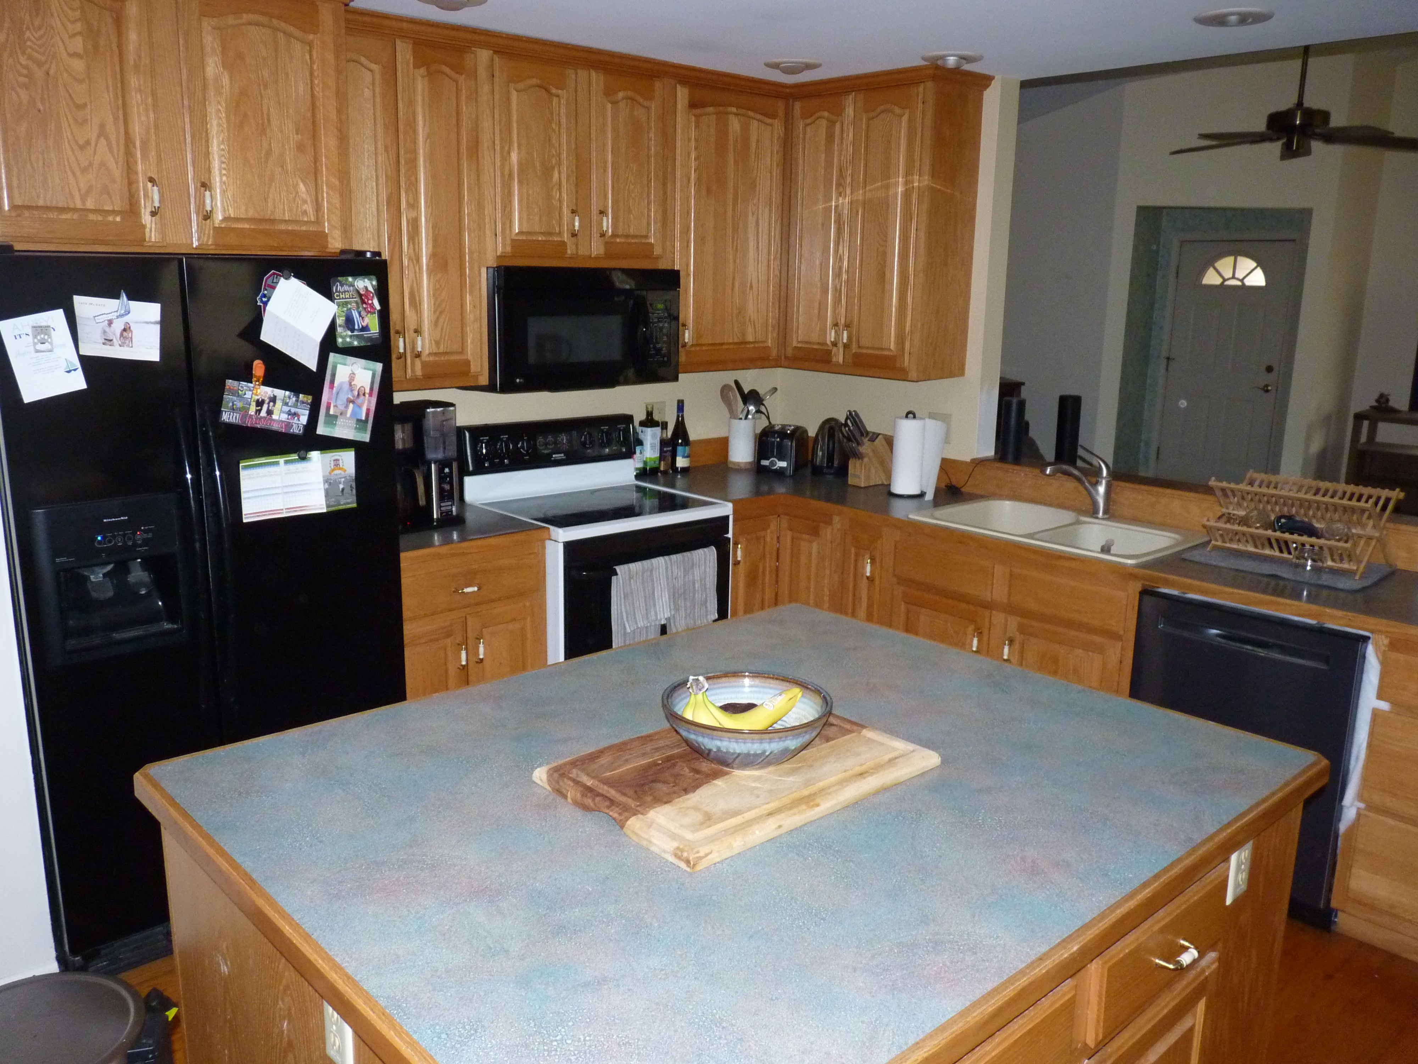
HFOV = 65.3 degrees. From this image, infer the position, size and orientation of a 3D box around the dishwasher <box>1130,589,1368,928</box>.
[{"bbox_3d":[1.687,0.589,3.320,0.605,0.850,0.610,-10,17,-41],"label":"dishwasher"}]

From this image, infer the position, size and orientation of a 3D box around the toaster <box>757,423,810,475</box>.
[{"bbox_3d":[0.329,-0.368,4.795,0.172,0.197,0.278,6,14,20],"label":"toaster"}]

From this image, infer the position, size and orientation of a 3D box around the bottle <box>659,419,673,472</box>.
[{"bbox_3d":[-0.176,-0.350,4.535,0.052,0.222,0.052,1,13,0],"label":"bottle"}]

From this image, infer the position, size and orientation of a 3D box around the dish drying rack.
[{"bbox_3d":[1.748,-0.028,3.300,0.365,0.225,0.465,-10,17,-41],"label":"dish drying rack"}]

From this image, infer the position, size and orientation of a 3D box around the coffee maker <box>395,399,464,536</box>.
[{"bbox_3d":[-0.996,-0.223,3.639,0.250,0.387,0.285,13,17,42],"label":"coffee maker"}]

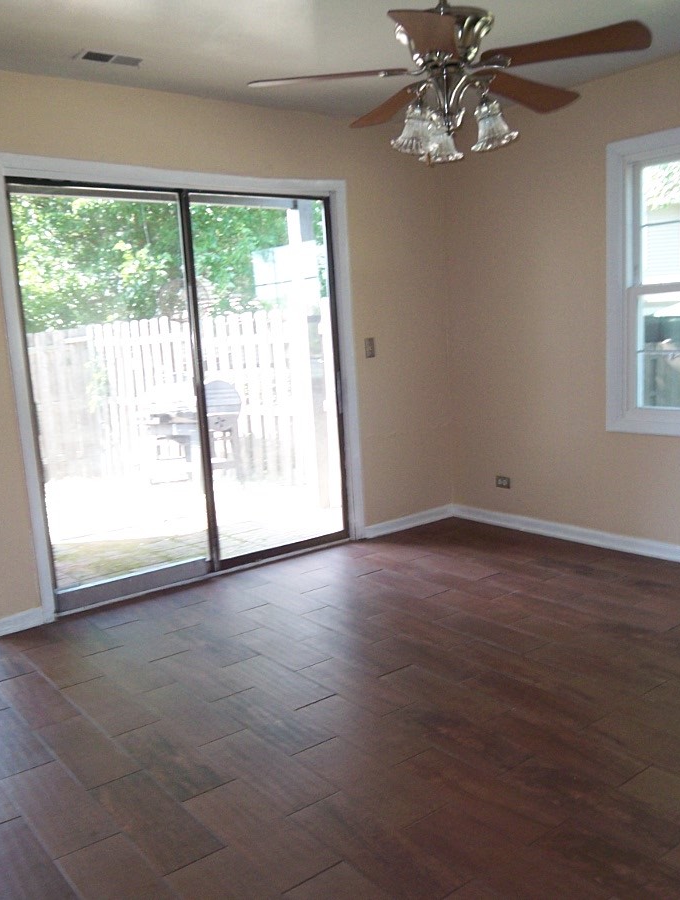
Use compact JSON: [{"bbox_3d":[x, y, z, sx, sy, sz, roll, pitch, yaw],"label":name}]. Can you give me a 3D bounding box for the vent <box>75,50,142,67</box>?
[{"bbox_3d":[-0.965,-1.629,3.323,0.275,0.020,0.120,-10,11,-37],"label":"vent"}]

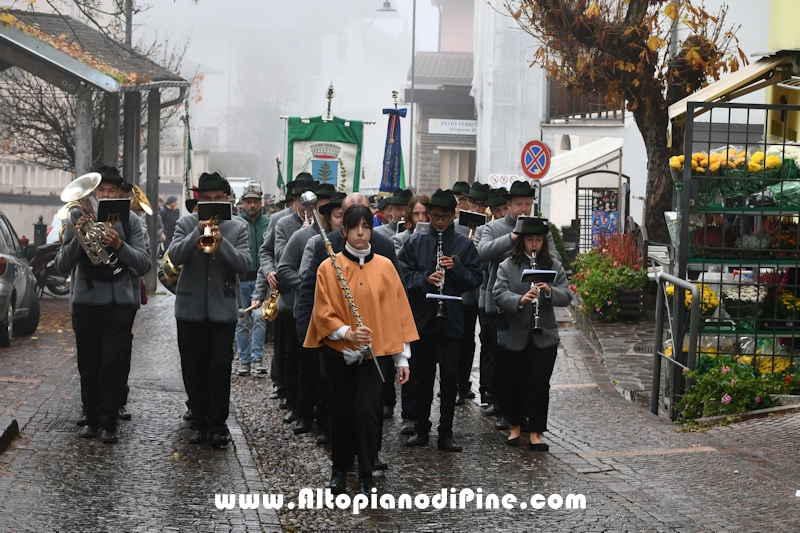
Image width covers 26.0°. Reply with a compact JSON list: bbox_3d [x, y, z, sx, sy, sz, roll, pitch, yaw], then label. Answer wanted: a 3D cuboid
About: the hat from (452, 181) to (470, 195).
[{"bbox_3d":[0.582,-0.725,16.000,0.240,0.135,0.280,3,3,30],"label":"hat"}]

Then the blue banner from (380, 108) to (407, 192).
[{"bbox_3d":[-0.065,-1.143,17.300,0.260,0.880,0.130,3,3,6],"label":"blue banner"}]

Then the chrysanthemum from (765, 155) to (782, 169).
[{"bbox_3d":[2.953,-0.830,13.700,0.140,0.115,0.140,2,3,17],"label":"chrysanthemum"}]

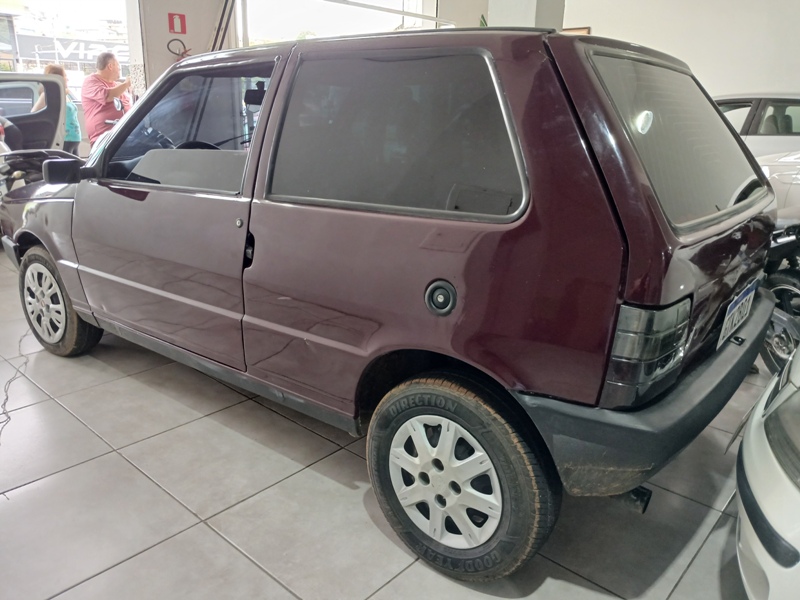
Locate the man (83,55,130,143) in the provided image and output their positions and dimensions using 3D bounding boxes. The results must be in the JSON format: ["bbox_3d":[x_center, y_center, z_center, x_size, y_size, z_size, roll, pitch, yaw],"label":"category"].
[{"bbox_3d":[-2.860,-1.522,5.932,0.482,1.707,0.542,-12,22,-38],"label":"man"}]

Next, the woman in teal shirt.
[{"bbox_3d":[-3.424,-1.544,6.131,0.422,1.596,0.482,-8,19,-29],"label":"woman in teal shirt"}]

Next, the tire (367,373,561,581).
[{"bbox_3d":[0.162,0.476,1.697,0.564,0.564,0.169,14,21,35],"label":"tire"}]

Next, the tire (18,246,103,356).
[{"bbox_3d":[-1.721,-0.002,3.055,0.564,0.564,0.169,14,21,35],"label":"tire"}]

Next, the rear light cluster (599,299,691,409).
[{"bbox_3d":[0.527,0.116,1.288,0.122,0.244,0.149,14,21,35],"label":"rear light cluster"}]

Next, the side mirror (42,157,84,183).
[{"bbox_3d":[-1.287,-0.486,2.300,0.078,0.094,0.141,14,21,35],"label":"side mirror"}]

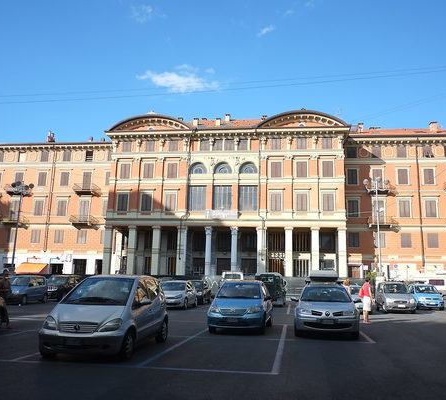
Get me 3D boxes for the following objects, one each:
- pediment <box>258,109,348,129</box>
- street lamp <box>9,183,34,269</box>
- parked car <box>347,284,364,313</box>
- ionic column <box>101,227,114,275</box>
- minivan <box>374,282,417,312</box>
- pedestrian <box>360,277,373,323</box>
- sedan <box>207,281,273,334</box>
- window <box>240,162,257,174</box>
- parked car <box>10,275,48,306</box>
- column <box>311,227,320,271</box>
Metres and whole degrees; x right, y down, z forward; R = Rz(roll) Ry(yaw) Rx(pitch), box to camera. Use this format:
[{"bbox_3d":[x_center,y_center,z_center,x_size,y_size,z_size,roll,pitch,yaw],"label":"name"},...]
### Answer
[{"bbox_3d":[9.471,-9.489,54.087,10.537,2.275,1.500,0,-11,7],"label":"pediment"},{"bbox_3d":[-18.836,3.408,40.936,2.100,9.900,1.900,1,-11,0],"label":"street lamp"},{"bbox_3d":[7.472,5.502,25.323,1.670,1.460,3.900,-1,-11,11],"label":"parked car"},{"bbox_3d":[-14.616,6.932,57.581,1.080,7.023,1.020,0,-10,6],"label":"ionic column"},{"bbox_3d":[10.117,5.667,26.418,1.780,1.660,4.400,-1,-11,14],"label":"minivan"},{"bbox_3d":[5.592,3.939,17.688,0.400,1.670,0.500,12,-15,-43],"label":"pedestrian"},{"bbox_3d":[0.645,3.337,14.320,1.670,1.510,3.850,-1,-10,10],"label":"sedan"},{"bbox_3d":[3.125,-3.815,54.500,2.250,1.500,0.350,0,-11,8],"label":"window"},{"bbox_3d":[-11.218,5.088,25.379,1.520,1.440,3.340,1,-11,4],"label":"parked car"},{"bbox_3d":[10.872,6.465,52.715,1.000,6.400,1.000,0,-11,7],"label":"column"}]

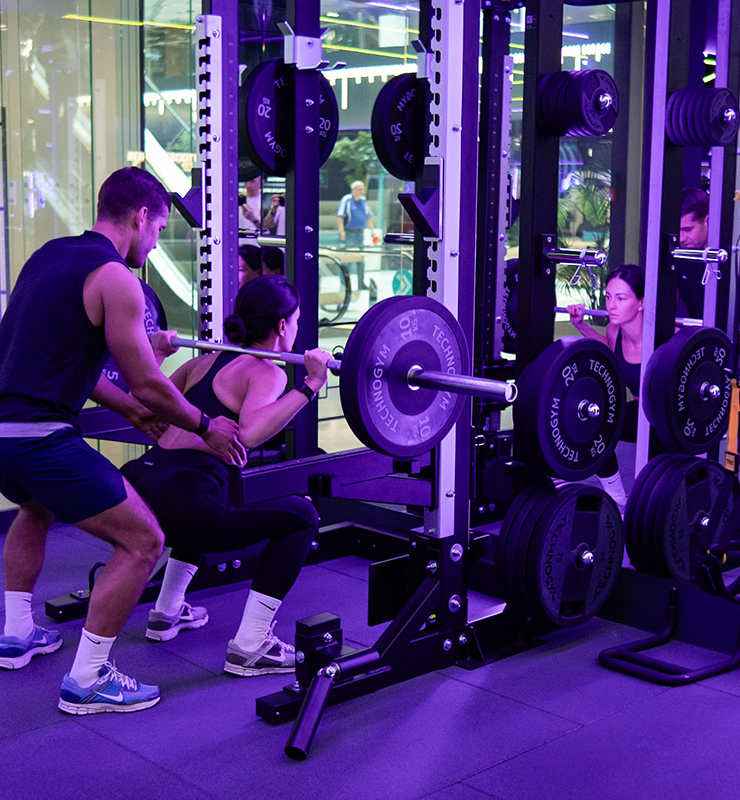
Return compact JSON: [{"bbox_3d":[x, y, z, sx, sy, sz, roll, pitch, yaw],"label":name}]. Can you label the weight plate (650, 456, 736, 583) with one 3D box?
[{"bbox_3d":[1.173,0.428,4.204,0.450,0.450,0.052,-7,11,-43],"label":"weight plate"}]

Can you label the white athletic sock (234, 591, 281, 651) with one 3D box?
[{"bbox_3d":[-0.337,0.658,3.493,0.140,0.190,0.100,-7,11,-43],"label":"white athletic sock"}]

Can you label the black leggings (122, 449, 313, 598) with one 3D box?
[{"bbox_3d":[-0.551,0.354,3.599,0.480,0.430,0.680,-7,11,-43],"label":"black leggings"}]

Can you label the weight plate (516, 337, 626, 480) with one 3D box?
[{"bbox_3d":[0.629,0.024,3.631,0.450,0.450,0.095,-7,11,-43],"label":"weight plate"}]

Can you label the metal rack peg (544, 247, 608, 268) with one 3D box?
[{"bbox_3d":[0.647,-0.448,3.660,0.050,0.050,0.226,-6,13,-43],"label":"metal rack peg"}]

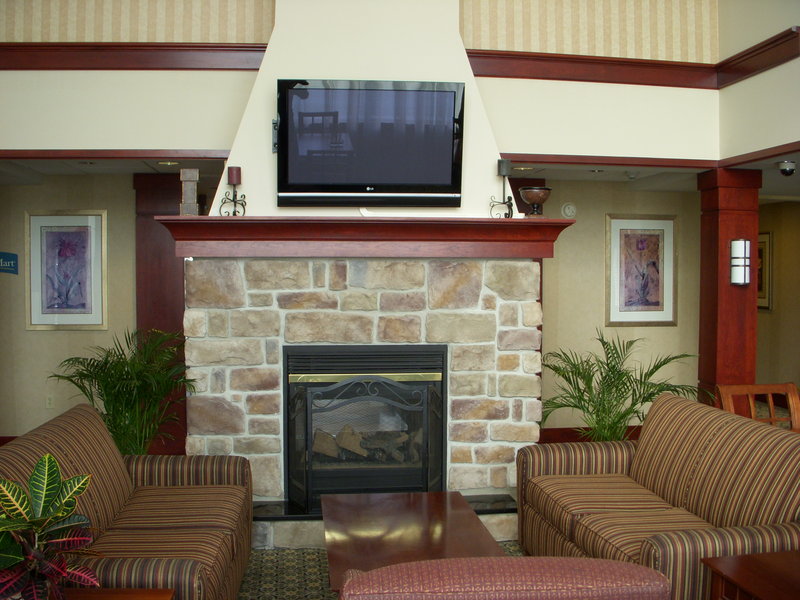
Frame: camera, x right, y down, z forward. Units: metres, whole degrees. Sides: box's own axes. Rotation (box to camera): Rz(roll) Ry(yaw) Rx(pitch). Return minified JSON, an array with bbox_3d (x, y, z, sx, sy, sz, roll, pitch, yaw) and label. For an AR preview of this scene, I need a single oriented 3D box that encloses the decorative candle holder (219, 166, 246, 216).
[{"bbox_3d":[-0.988,-0.637,5.182,0.160,0.303,0.130,0,2,-7],"label":"decorative candle holder"}]

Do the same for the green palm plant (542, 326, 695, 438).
[{"bbox_3d":[1.546,0.808,6.155,1.073,1.220,1.015,0,2,-7],"label":"green palm plant"}]

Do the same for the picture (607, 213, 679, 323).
[{"bbox_3d":[2.236,-0.273,8.123,0.688,1.035,0.045,0,2,-7],"label":"picture"}]

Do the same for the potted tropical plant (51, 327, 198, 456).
[{"bbox_3d":[-1.751,0.806,5.561,0.828,1.253,0.783,0,2,-7],"label":"potted tropical plant"}]

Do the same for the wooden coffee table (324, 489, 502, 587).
[{"bbox_3d":[0.029,1.270,3.965,0.730,0.450,1.362,0,2,-7],"label":"wooden coffee table"}]

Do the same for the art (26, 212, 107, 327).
[{"bbox_3d":[-2.866,-0.251,7.537,0.679,1.025,0.045,0,2,-7],"label":"art"}]

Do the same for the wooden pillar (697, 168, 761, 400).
[{"bbox_3d":[2.645,0.176,7.097,0.355,2.420,0.355,0,2,-7],"label":"wooden pillar"}]

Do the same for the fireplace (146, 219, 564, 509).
[{"bbox_3d":[-0.213,0.404,5.582,2.500,1.799,0.720,0,2,-7],"label":"fireplace"}]

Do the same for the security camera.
[{"bbox_3d":[2.832,-0.964,6.435,0.136,0.113,0.136,0,2,-7],"label":"security camera"}]

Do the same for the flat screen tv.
[{"bbox_3d":[-0.176,-0.931,5.243,1.117,0.750,0.100,0,12,-7],"label":"flat screen tv"}]

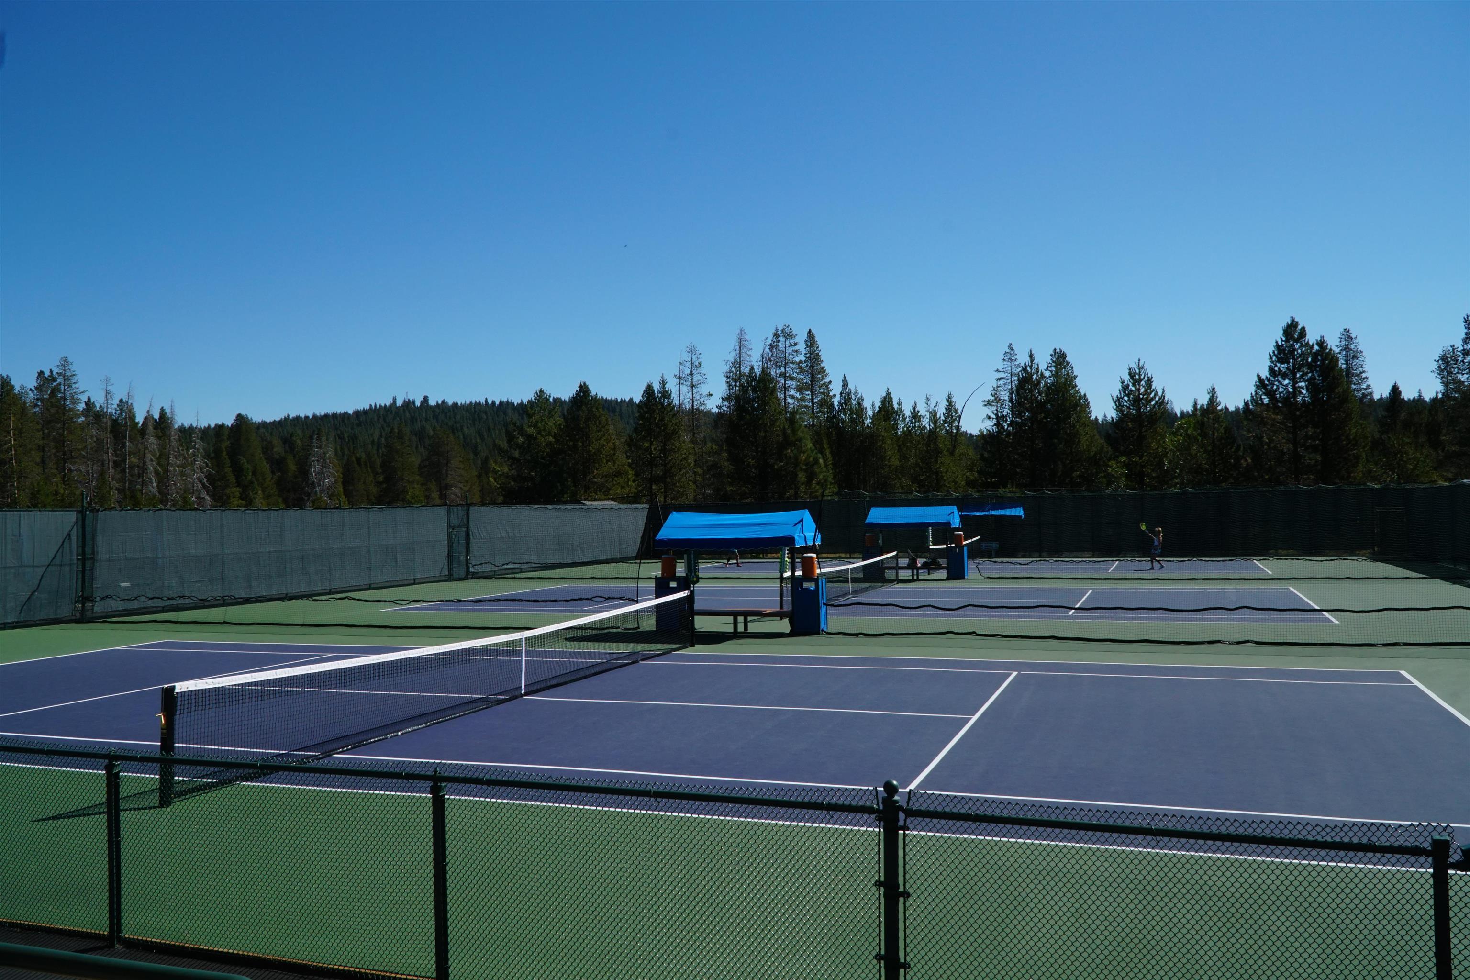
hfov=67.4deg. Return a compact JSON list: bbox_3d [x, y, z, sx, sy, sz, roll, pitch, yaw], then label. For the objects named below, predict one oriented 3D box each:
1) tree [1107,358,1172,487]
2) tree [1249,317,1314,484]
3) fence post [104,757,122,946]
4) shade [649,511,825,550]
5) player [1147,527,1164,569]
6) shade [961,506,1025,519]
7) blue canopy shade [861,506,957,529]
[{"bbox_3d":[27.245,-2.662,73.888,4.400,12.257,4.400,-1,-1,20],"label":"tree"},{"bbox_3d":[35.945,-3.989,71.867,4.900,14.529,4.900,-1,-1,20],"label":"tree"},{"bbox_3d":[-3.892,2.270,6.909,0.070,1.204,0.070,-1,-1,20],"label":"fence post"},{"bbox_3d":[0.100,0.851,24.013,3.111,0.796,1.918,-1,-1,20],"label":"shade"},{"bbox_3d":[16.740,2.313,43.875,0.680,1.698,0.550,-1,-1,14],"label":"player"},{"bbox_3d":[12.586,1.119,54.213,3.162,0.673,1.632,-1,-1,20],"label":"shade"},{"bbox_3d":[6.540,1.021,40.148,3.111,0.775,1.938,-1,-1,20],"label":"blue canopy shade"}]

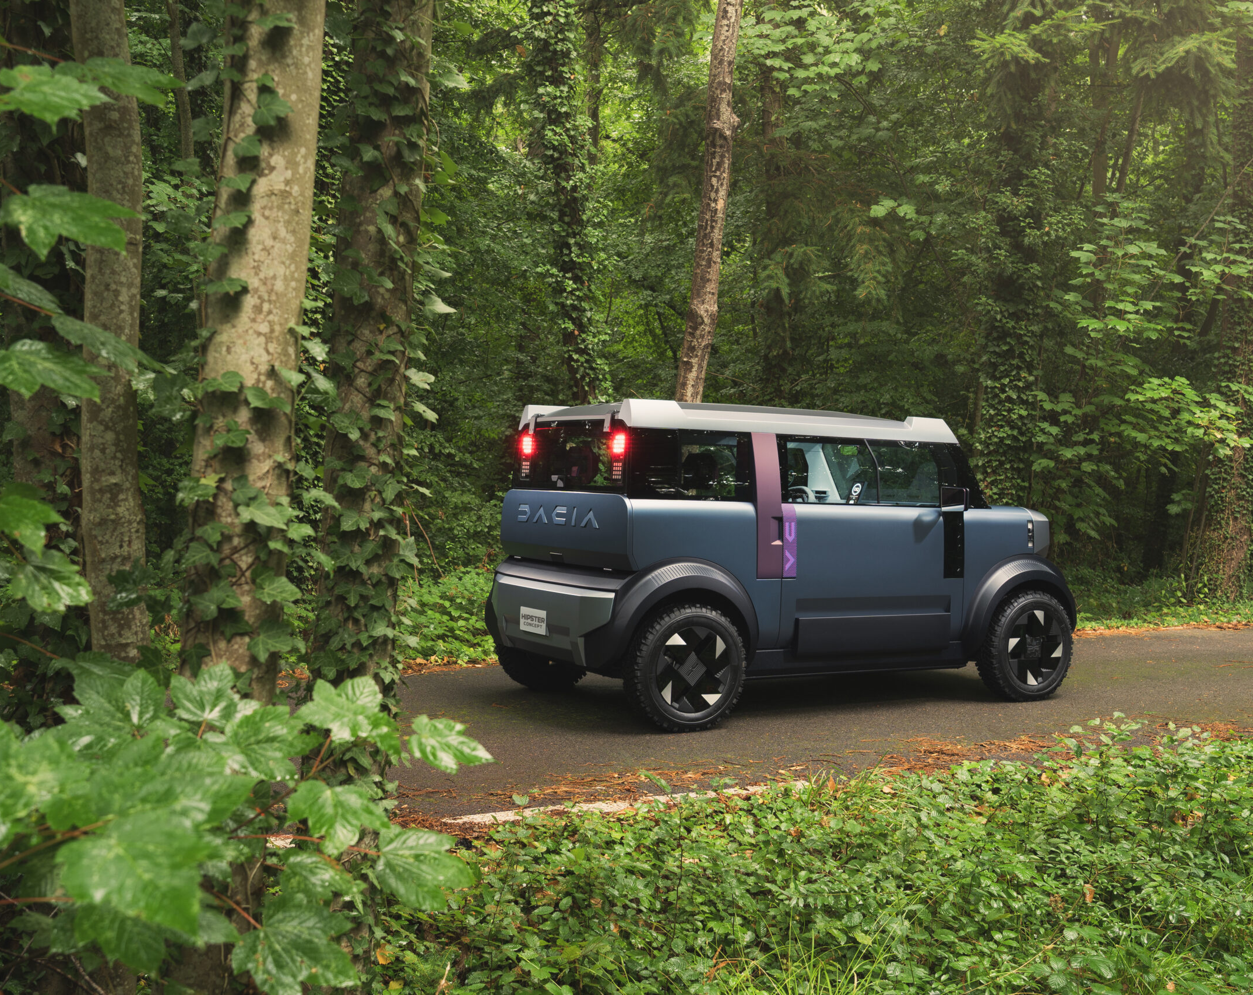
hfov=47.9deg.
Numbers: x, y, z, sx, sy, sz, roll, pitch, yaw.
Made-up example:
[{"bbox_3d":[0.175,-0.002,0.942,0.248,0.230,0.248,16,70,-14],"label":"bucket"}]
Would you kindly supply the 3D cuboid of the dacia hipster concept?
[{"bbox_3d":[0.839,0.319,7.681,3.000,1.530,1.550,1,1,-32],"label":"dacia hipster concept"}]

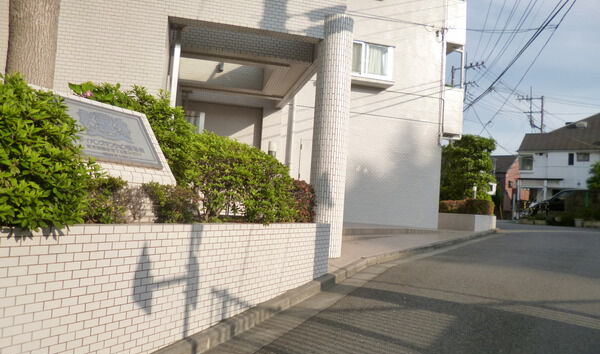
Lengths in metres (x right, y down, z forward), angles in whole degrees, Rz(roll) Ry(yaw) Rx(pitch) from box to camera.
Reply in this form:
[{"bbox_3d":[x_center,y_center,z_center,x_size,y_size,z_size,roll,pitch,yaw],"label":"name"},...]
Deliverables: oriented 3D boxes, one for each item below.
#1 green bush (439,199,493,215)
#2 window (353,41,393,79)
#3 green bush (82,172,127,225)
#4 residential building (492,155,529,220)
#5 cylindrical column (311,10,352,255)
[{"bbox_3d":[5.043,0.903,12.600,1.700,0.500,0.700,1,-6,22],"label":"green bush"},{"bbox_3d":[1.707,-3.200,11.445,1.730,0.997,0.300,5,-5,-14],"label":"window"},{"bbox_3d":[-1.295,0.151,2.738,0.270,0.345,0.320,1,-6,27],"label":"green bush"},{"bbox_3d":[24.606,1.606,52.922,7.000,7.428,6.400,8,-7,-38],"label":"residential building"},{"bbox_3d":[0.501,-0.635,6.604,0.557,3.758,0.557,3,-5,0],"label":"cylindrical column"}]

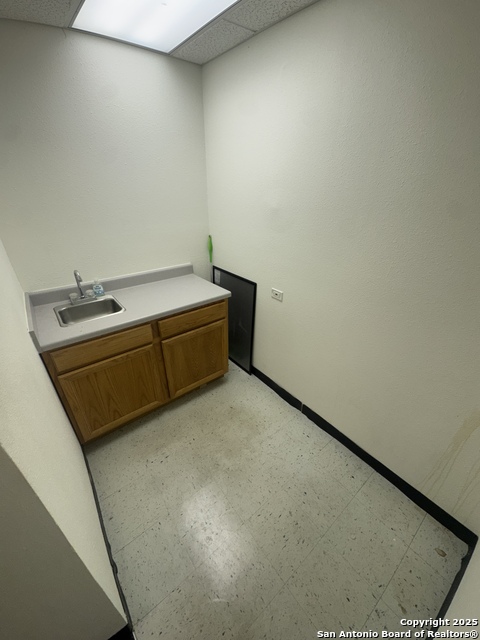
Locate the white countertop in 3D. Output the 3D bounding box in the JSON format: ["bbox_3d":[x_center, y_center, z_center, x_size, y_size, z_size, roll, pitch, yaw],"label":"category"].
[{"bbox_3d":[-0.767,-0.178,1.926,1.276,0.135,0.637,-20,34,-33],"label":"white countertop"}]

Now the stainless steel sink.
[{"bbox_3d":[-1.036,-0.008,1.819,0.387,0.156,0.341,-20,34,-33],"label":"stainless steel sink"}]

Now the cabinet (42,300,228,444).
[{"bbox_3d":[-0.778,0.263,2.159,1.236,0.862,0.607,-20,34,-33],"label":"cabinet"}]

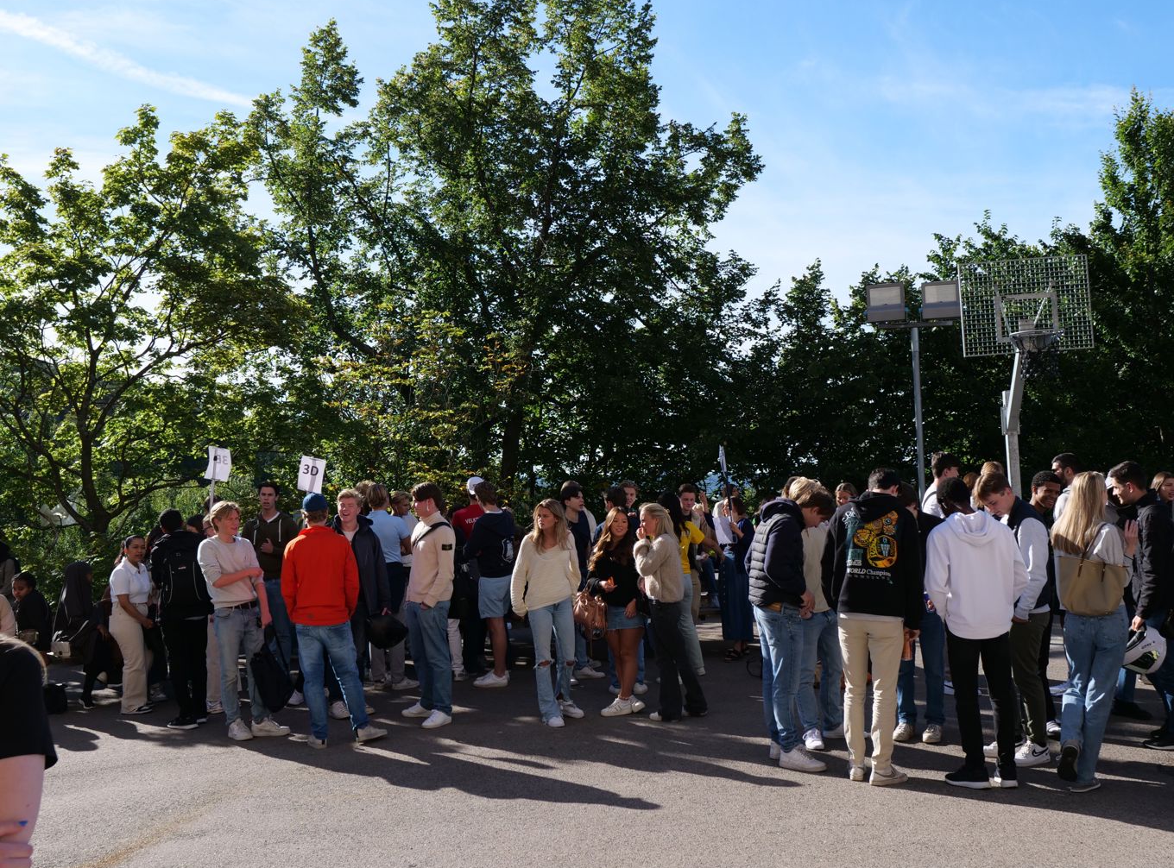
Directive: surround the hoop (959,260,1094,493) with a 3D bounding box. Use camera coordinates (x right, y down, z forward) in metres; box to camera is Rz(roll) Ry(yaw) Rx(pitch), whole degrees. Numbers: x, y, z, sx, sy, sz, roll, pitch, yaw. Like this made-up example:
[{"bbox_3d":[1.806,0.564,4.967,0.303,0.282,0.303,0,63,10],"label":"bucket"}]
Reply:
[{"bbox_3d":[4.327,0.221,10.598,1.220,3.800,1.620,-3,-4,8],"label":"hoop"}]

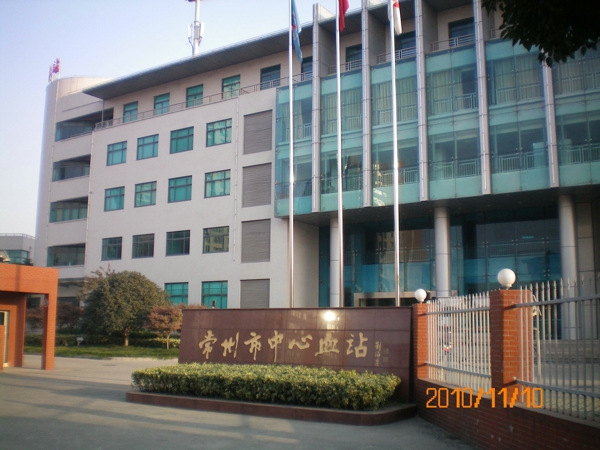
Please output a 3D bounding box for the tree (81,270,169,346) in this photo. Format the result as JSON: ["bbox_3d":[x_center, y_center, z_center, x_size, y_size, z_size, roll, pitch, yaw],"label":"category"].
[{"bbox_3d":[-11.190,5.340,42.000,5.500,4.878,5.500,0,-9,0],"label":"tree"}]

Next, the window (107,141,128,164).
[{"bbox_3d":[-14.647,-5.714,52.789,2.259,1.748,0.150,-5,-10,33],"label":"window"}]

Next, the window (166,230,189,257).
[{"bbox_3d":[-8.990,1.377,48.670,2.340,1.799,0.200,-5,-11,32],"label":"window"}]

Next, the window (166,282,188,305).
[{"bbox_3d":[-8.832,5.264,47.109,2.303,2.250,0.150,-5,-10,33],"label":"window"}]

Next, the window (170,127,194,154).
[{"bbox_3d":[-8.731,-6.261,48.869,2.303,1.748,0.150,-5,-10,33],"label":"window"}]

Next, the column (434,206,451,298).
[{"bbox_3d":[8.365,2.731,38.412,0.850,7.639,0.850,-5,-11,32],"label":"column"}]

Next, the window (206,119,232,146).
[{"bbox_3d":[-5.893,-6.671,47.986,2.344,1.802,0.200,-5,-11,32],"label":"window"}]

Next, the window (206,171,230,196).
[{"bbox_3d":[-5.918,-2.924,47.385,2.344,1.857,0.200,-5,-11,32],"label":"window"}]

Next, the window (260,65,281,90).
[{"bbox_3d":[-2.070,-10.360,46.769,1.756,1.780,0.150,-5,-10,33],"label":"window"}]

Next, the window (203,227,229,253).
[{"bbox_3d":[-5.801,1.046,45.726,2.319,1.758,0.150,-5,-10,33],"label":"window"}]

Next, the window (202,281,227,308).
[{"bbox_3d":[-5.953,5.107,46.106,2.344,2.300,0.200,-5,-11,32],"label":"window"}]

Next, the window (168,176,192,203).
[{"bbox_3d":[-8.763,-2.610,48.311,2.303,1.813,0.150,-5,-10,33],"label":"window"}]

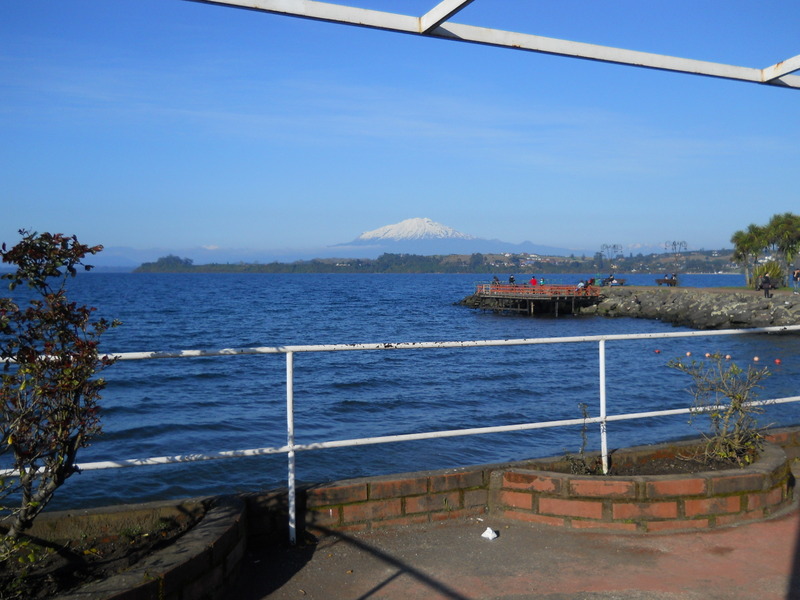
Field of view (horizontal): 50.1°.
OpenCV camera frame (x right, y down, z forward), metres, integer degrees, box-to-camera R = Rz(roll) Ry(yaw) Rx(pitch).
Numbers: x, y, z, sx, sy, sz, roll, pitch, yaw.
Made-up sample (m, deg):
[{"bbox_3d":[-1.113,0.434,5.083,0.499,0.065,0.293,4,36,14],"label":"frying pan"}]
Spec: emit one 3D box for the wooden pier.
[{"bbox_3d":[11.300,0.017,71.036,6.300,2.400,9.200,-1,2,-34],"label":"wooden pier"}]

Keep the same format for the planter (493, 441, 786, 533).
[{"bbox_3d":[1.414,1.003,4.539,1.882,0.275,0.768,-1,2,-28],"label":"planter"}]

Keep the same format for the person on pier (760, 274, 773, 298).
[{"bbox_3d":[24.450,-0.943,56.998,0.500,1.670,0.360,0,2,-6],"label":"person on pier"}]

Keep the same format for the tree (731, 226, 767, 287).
[{"bbox_3d":[33.800,-4.209,82.909,3.400,6.000,3.400,1,2,17],"label":"tree"}]

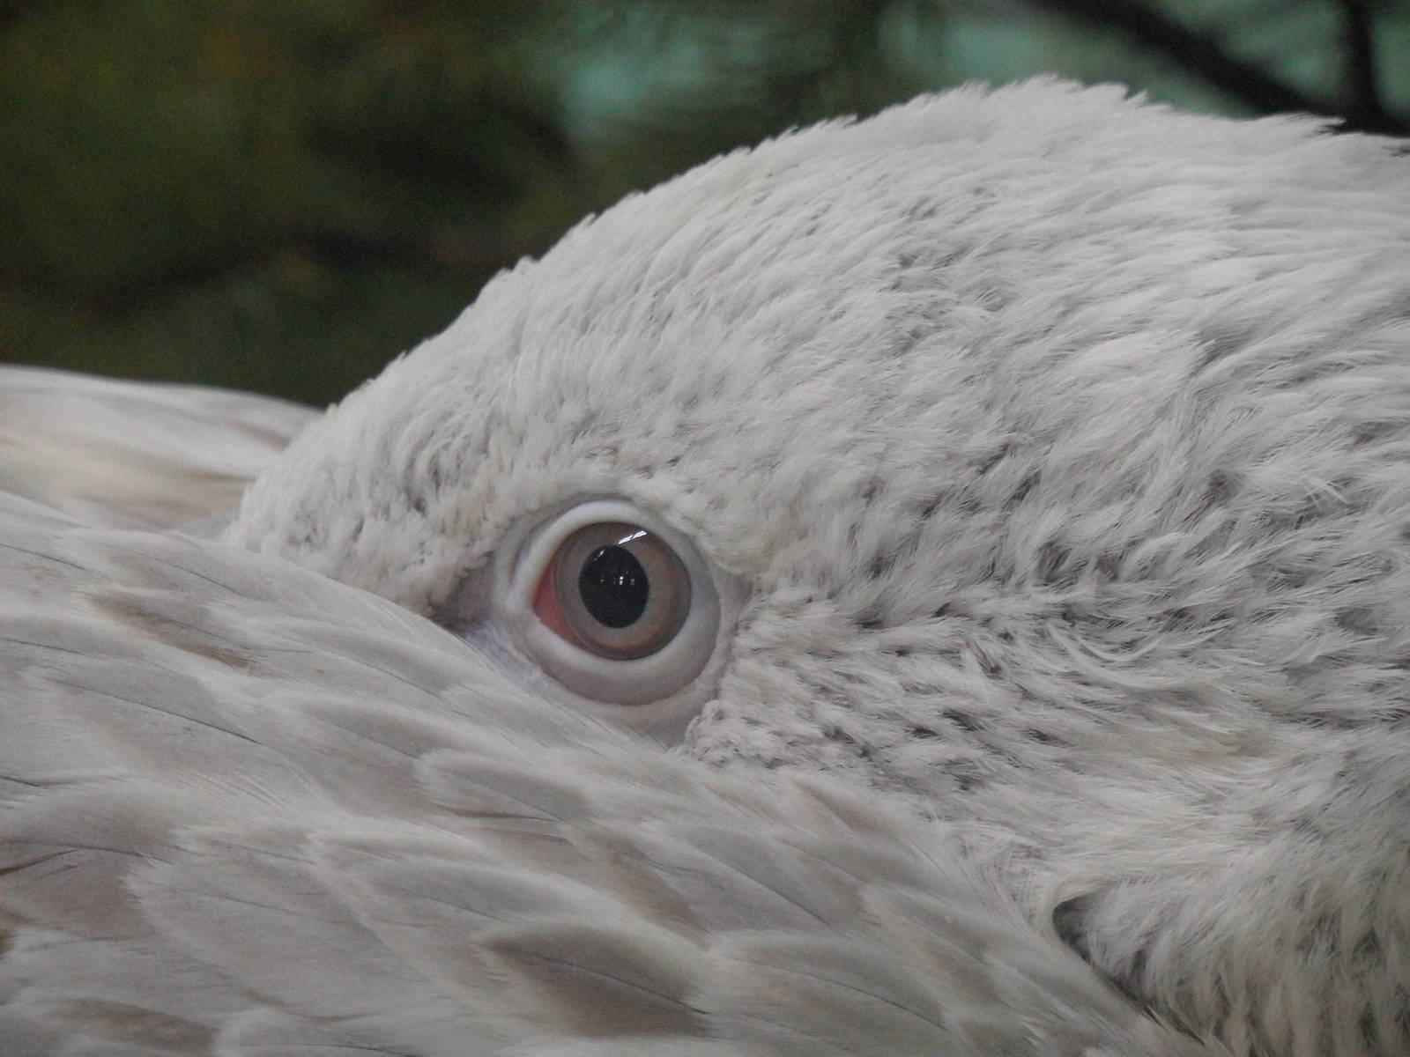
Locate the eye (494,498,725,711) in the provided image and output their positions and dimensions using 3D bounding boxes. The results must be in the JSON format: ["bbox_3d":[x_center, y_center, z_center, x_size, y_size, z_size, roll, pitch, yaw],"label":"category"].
[{"bbox_3d":[-0.010,0.008,0.900,0.022,0.021,0.015,1,3,12],"label":"eye"}]

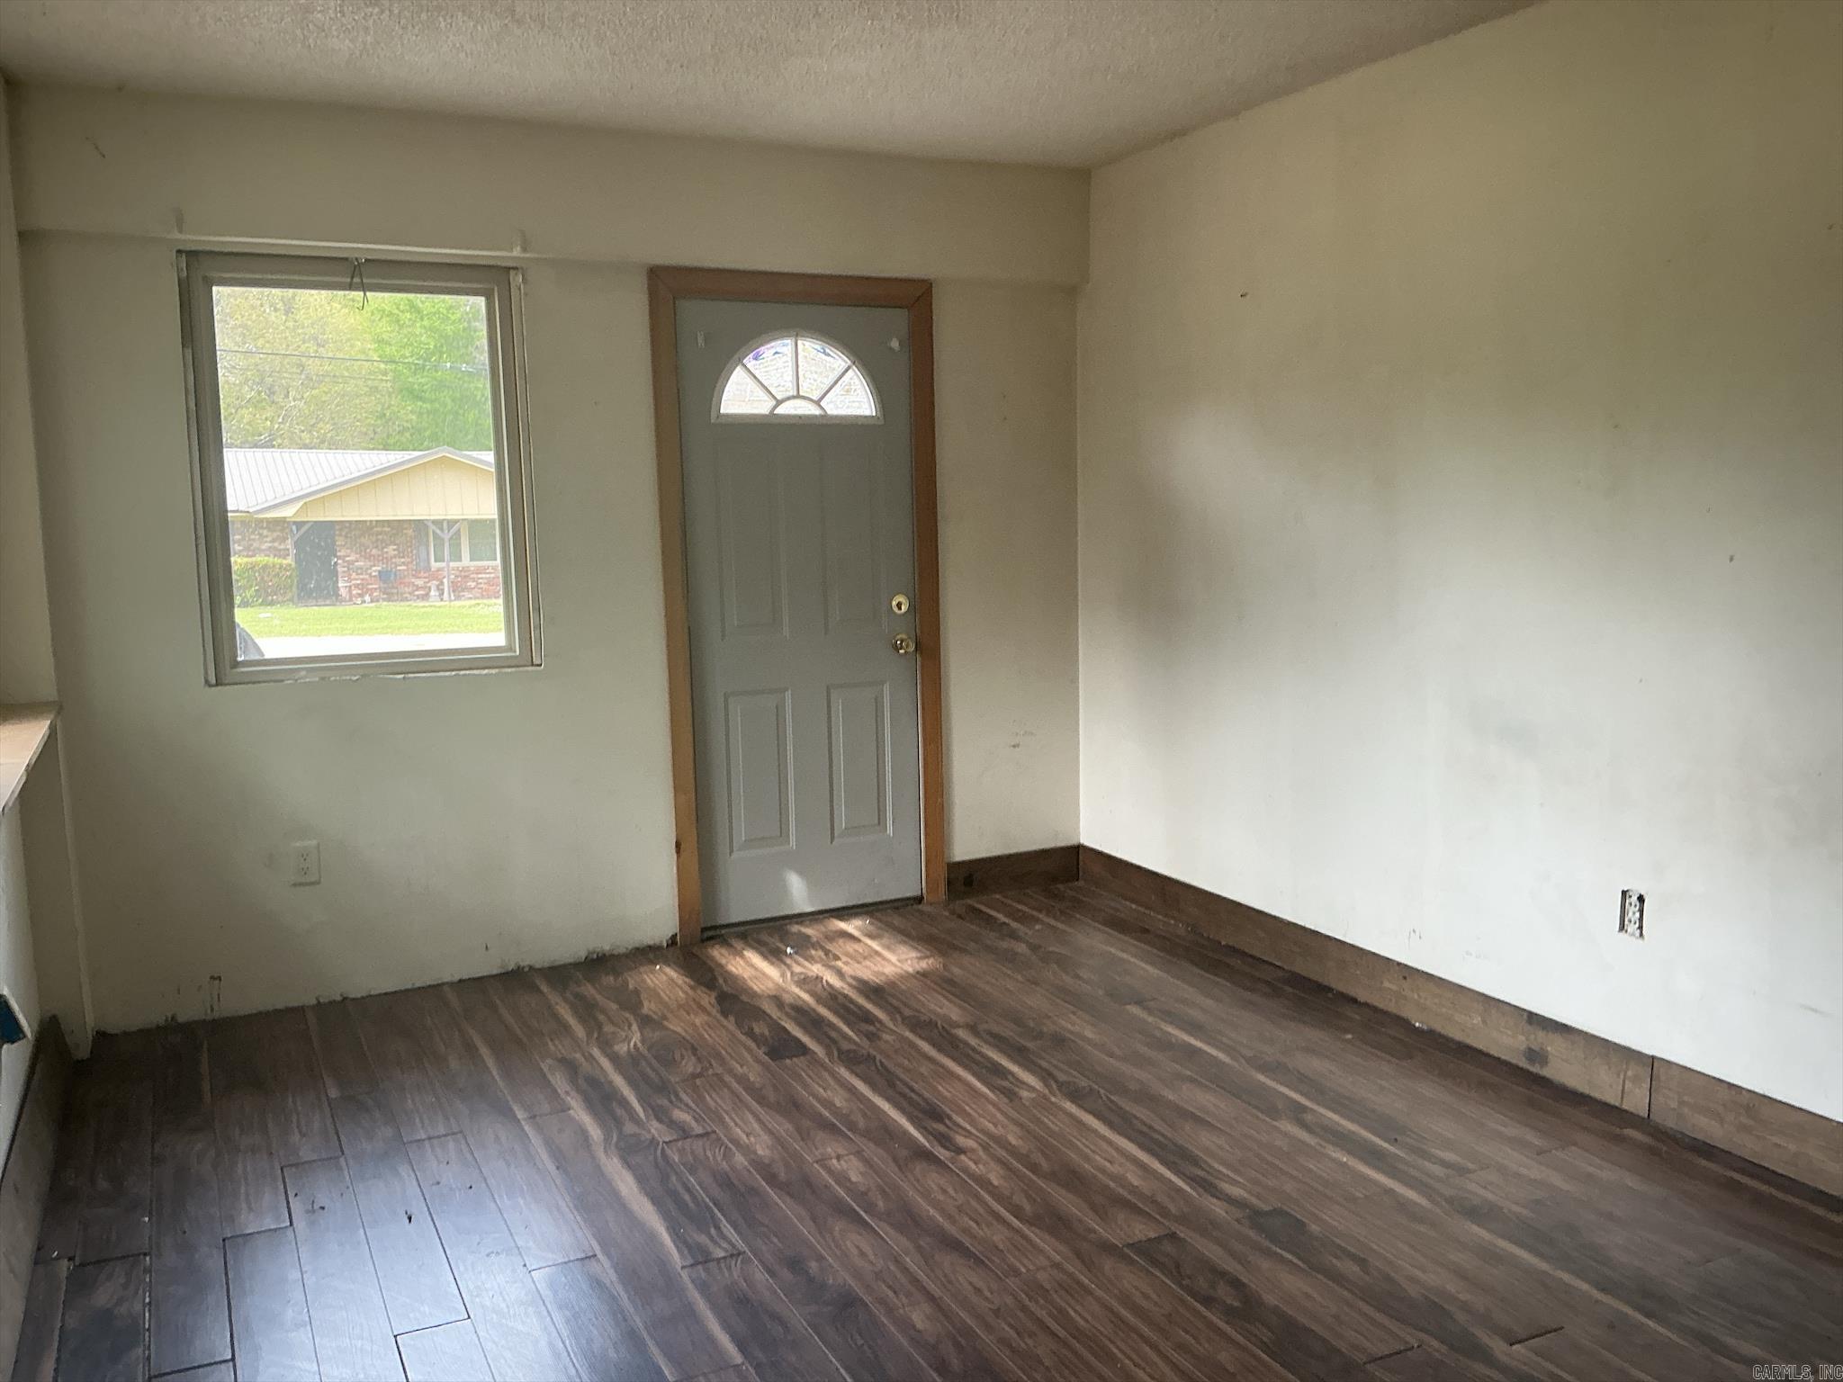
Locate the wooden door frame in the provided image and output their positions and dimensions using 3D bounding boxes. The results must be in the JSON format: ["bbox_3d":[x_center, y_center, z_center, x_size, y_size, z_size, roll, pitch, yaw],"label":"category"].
[{"bbox_3d":[-0.383,-0.276,4.909,0.965,2.120,0.110,-5,8,-26],"label":"wooden door frame"}]

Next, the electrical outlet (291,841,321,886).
[{"bbox_3d":[-1.768,0.499,4.284,0.072,0.117,0.012,-5,8,-26],"label":"electrical outlet"}]

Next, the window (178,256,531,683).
[{"bbox_3d":[-1.583,-0.627,4.279,0.910,1.175,0.090,-5,8,-26],"label":"window"}]

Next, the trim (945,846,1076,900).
[{"bbox_3d":[0.340,0.653,5.332,0.547,0.135,0.020,-5,8,-26],"label":"trim"}]

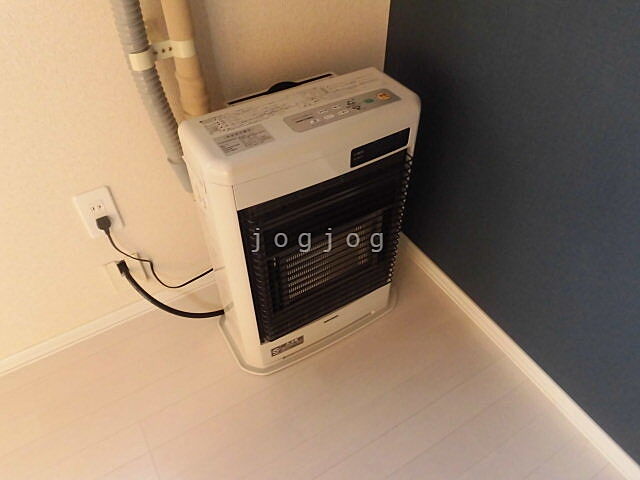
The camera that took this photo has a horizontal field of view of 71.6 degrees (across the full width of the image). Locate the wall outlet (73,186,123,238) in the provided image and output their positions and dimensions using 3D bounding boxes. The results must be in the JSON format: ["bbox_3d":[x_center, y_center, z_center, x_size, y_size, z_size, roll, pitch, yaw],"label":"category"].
[{"bbox_3d":[-0.478,-0.057,0.967,0.071,0.120,0.012,-22,49,-21],"label":"wall outlet"}]

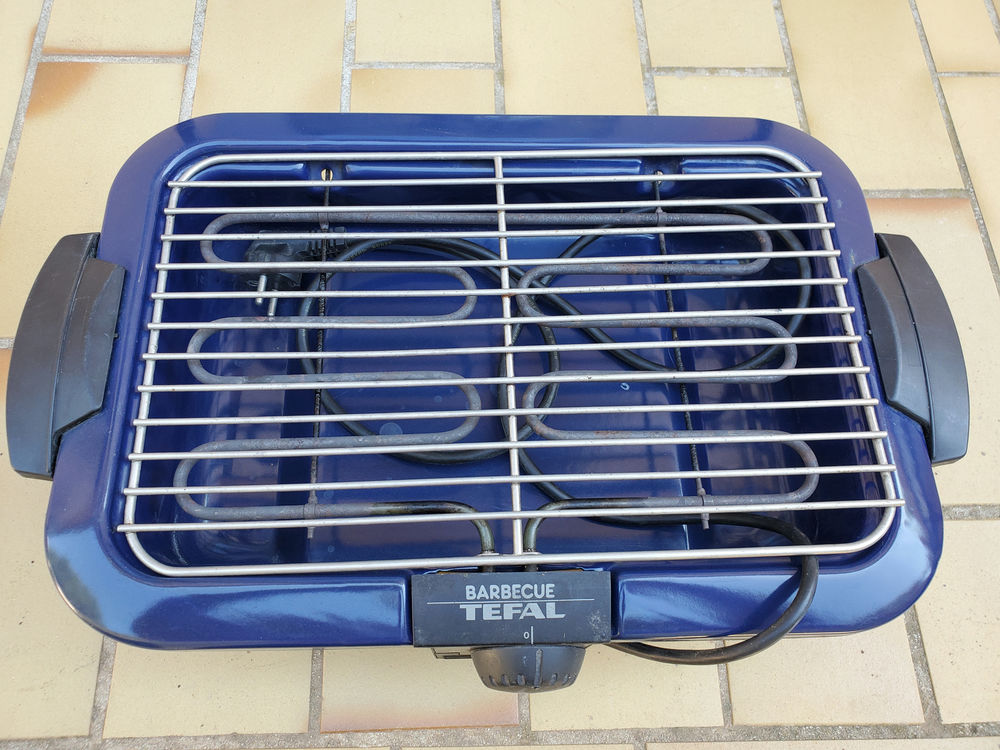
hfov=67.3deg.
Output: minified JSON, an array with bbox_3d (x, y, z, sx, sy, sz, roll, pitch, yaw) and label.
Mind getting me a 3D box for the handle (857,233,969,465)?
[{"bbox_3d":[0.252,-0.021,0.461,0.050,0.031,0.151,0,69,-3],"label":"handle"}]

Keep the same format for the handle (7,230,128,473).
[{"bbox_3d":[-0.251,-0.017,0.434,0.050,0.031,0.151,0,69,-3],"label":"handle"}]

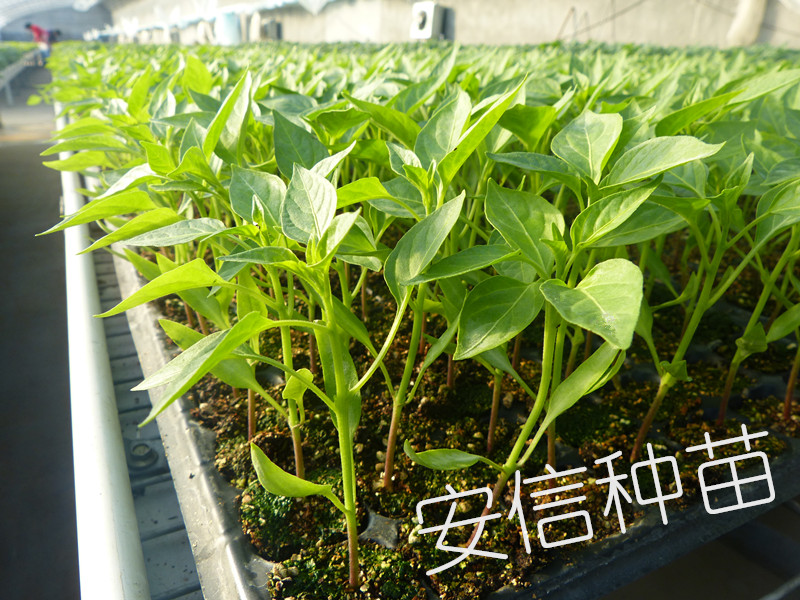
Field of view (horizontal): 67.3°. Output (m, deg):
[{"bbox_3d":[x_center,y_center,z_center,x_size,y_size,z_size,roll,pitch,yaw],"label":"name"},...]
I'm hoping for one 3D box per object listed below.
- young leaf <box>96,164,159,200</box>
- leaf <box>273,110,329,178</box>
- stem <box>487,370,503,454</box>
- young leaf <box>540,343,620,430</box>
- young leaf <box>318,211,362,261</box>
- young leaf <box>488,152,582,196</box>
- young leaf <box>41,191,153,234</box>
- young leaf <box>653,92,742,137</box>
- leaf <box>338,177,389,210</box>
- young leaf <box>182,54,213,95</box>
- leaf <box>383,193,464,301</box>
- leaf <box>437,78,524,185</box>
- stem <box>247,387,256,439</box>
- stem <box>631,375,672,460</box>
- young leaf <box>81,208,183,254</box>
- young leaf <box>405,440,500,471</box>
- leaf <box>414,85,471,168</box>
[{"bbox_3d":[-0.137,-0.059,0.301,0.036,0.008,0.020,-36,49,-30],"label":"young leaf"},{"bbox_3d":[-0.035,-0.054,0.211,0.019,0.006,0.036,-20,65,-11],"label":"leaf"},{"bbox_3d":[0.038,0.046,0.243,0.003,0.038,0.003,2,23,0],"label":"stem"},{"bbox_3d":[0.053,0.025,0.175,0.011,0.032,0.005,42,11,18],"label":"young leaf"},{"bbox_3d":[-0.015,-0.016,0.147,0.007,0.017,0.007,38,0,23],"label":"young leaf"},{"bbox_3d":[0.045,-0.042,0.202,0.033,0.007,0.016,22,37,6],"label":"young leaf"},{"bbox_3d":[-0.148,-0.043,0.292,0.054,0.010,0.022,-22,37,-26],"label":"young leaf"},{"bbox_3d":[0.125,-0.078,0.253,0.042,0.006,0.014,-15,40,-18],"label":"young leaf"},{"bbox_3d":[-0.019,-0.044,0.248,0.035,0.009,0.020,1,24,27],"label":"leaf"},{"bbox_3d":[-0.151,-0.168,0.447,0.020,0.007,0.040,-20,69,-6],"label":"young leaf"},{"bbox_3d":[0.008,-0.018,0.207,0.021,0.008,0.045,18,68,32],"label":"leaf"},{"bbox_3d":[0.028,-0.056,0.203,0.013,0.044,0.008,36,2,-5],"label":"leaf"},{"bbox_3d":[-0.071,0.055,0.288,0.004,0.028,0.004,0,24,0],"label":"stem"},{"bbox_3d":[0.104,0.050,0.249,0.005,0.042,0.004,22,25,25],"label":"stem"},{"bbox_3d":[-0.120,-0.031,0.270,0.046,0.010,0.022,-25,38,-31],"label":"young leaf"},{"bbox_3d":[0.015,0.047,0.180,0.028,0.006,0.011,9,24,0],"label":"young leaf"},{"bbox_3d":[0.013,-0.054,0.186,0.019,0.006,0.030,7,66,4],"label":"leaf"}]

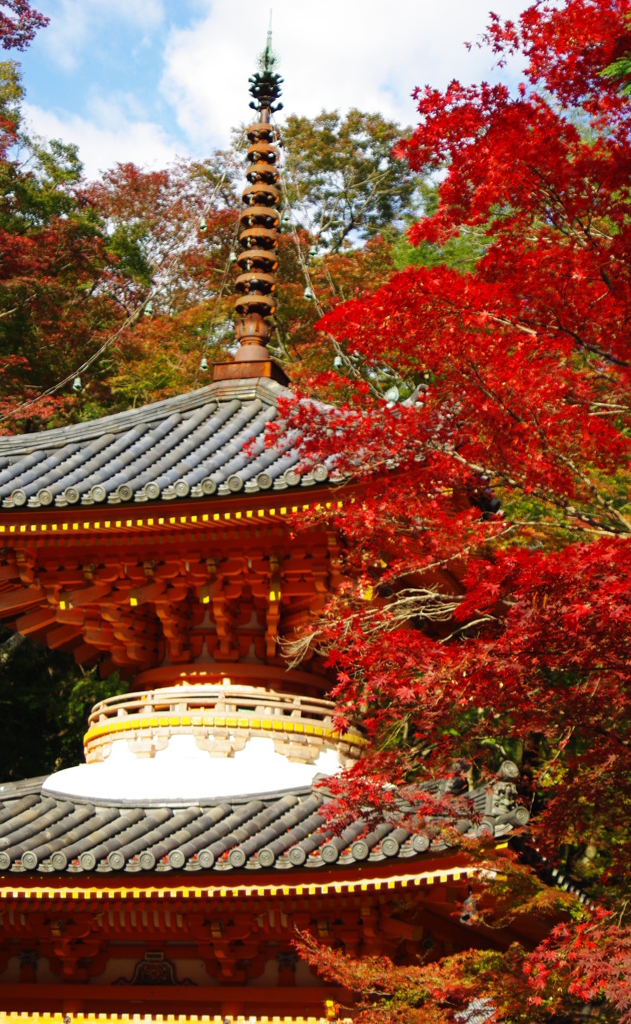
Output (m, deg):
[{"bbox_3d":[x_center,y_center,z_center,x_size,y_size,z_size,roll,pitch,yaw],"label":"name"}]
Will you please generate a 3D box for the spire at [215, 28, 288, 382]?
[{"bbox_3d":[-0.638,-3.652,25.170,0.668,4.844,0.668,-3,-19,17],"label":"spire"}]

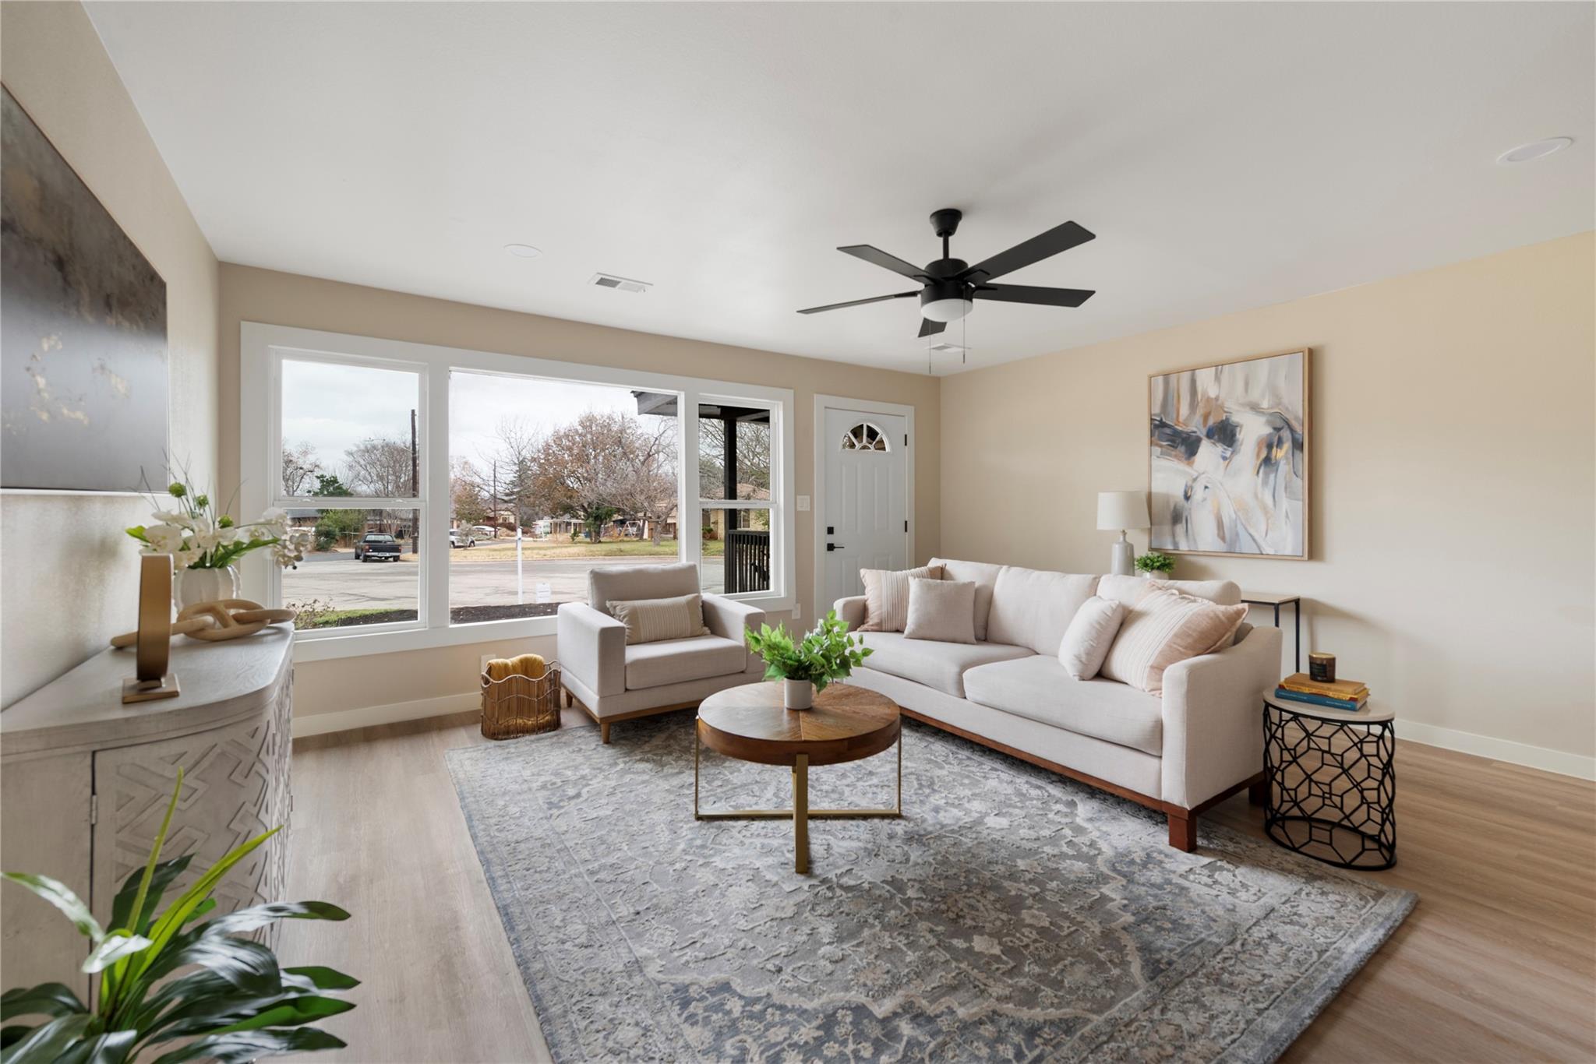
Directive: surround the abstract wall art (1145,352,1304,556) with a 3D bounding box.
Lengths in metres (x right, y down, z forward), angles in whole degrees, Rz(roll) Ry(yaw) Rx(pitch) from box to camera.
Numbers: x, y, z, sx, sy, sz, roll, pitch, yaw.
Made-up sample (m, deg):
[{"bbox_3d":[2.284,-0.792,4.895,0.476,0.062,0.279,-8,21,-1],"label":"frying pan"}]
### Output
[{"bbox_3d":[2.666,-0.463,4.181,0.045,1.215,0.920,-1,2,-34],"label":"abstract wall art"}]

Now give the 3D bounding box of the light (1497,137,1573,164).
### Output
[{"bbox_3d":[2.532,-1.304,2.287,0.182,0.012,0.182,-1,2,-34],"label":"light"}]

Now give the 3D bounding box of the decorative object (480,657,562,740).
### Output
[{"bbox_3d":[-1.526,0.904,3.692,0.385,0.400,0.240,-1,2,-34],"label":"decorative object"}]

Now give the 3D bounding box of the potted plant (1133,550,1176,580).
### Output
[{"bbox_3d":[2.347,0.251,4.351,0.240,0.235,0.250,-1,2,-34],"label":"potted plant"}]

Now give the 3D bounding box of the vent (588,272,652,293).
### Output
[{"bbox_3d":[-0.961,-1.347,3.627,0.315,0.020,0.185,-1,2,-34],"label":"vent"}]

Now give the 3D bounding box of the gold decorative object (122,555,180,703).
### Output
[{"bbox_3d":[-1.356,0.193,1.395,0.265,0.285,0.082,2,2,43],"label":"gold decorative object"}]

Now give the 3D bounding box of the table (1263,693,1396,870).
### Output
[{"bbox_3d":[1.975,0.888,2.471,0.420,0.530,0.420,-1,2,-34],"label":"table"}]

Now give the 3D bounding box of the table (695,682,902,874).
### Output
[{"bbox_3d":[0.006,0.921,2.643,0.830,0.427,0.830,0,2,-1],"label":"table"}]

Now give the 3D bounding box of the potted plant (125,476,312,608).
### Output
[{"bbox_3d":[-1.761,0.076,2.045,0.410,0.470,0.390,-1,2,-34],"label":"potted plant"}]

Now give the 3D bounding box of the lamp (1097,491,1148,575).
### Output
[{"bbox_3d":[2.252,0.039,4.632,0.330,0.645,0.330,-1,2,-34],"label":"lamp"}]

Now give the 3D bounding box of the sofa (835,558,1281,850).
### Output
[{"bbox_3d":[1.138,0.647,3.411,0.840,0.900,2.050,-1,2,-34],"label":"sofa"}]

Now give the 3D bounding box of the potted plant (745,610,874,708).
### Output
[{"bbox_3d":[0.044,0.493,2.604,0.490,0.380,0.430,0,2,0],"label":"potted plant"}]

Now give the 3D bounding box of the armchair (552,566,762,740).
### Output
[{"bbox_3d":[-0.825,0.649,3.999,0.980,0.845,0.840,-1,2,-33],"label":"armchair"}]

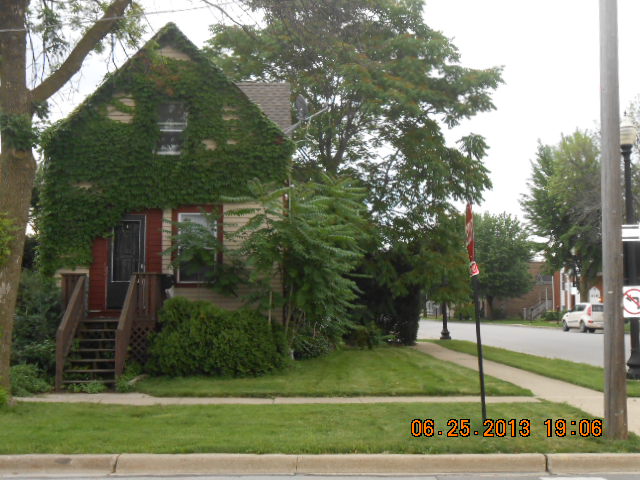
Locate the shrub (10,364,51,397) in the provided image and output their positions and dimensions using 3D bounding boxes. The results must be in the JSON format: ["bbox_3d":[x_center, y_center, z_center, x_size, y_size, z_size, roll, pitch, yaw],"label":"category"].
[{"bbox_3d":[-5.540,2.660,15.600,0.800,0.580,0.750,0,-4,0],"label":"shrub"}]

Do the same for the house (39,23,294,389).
[{"bbox_3d":[-3.420,-0.690,21.600,5.800,8.200,10.500,0,-4,0],"label":"house"}]

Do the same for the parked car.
[{"bbox_3d":[15.330,4.370,46.000,1.810,1.630,4.600,0,-4,0],"label":"parked car"}]

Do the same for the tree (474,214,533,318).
[{"bbox_3d":[16.700,2.400,76.000,7.000,9.900,7.000,0,-4,0],"label":"tree"}]

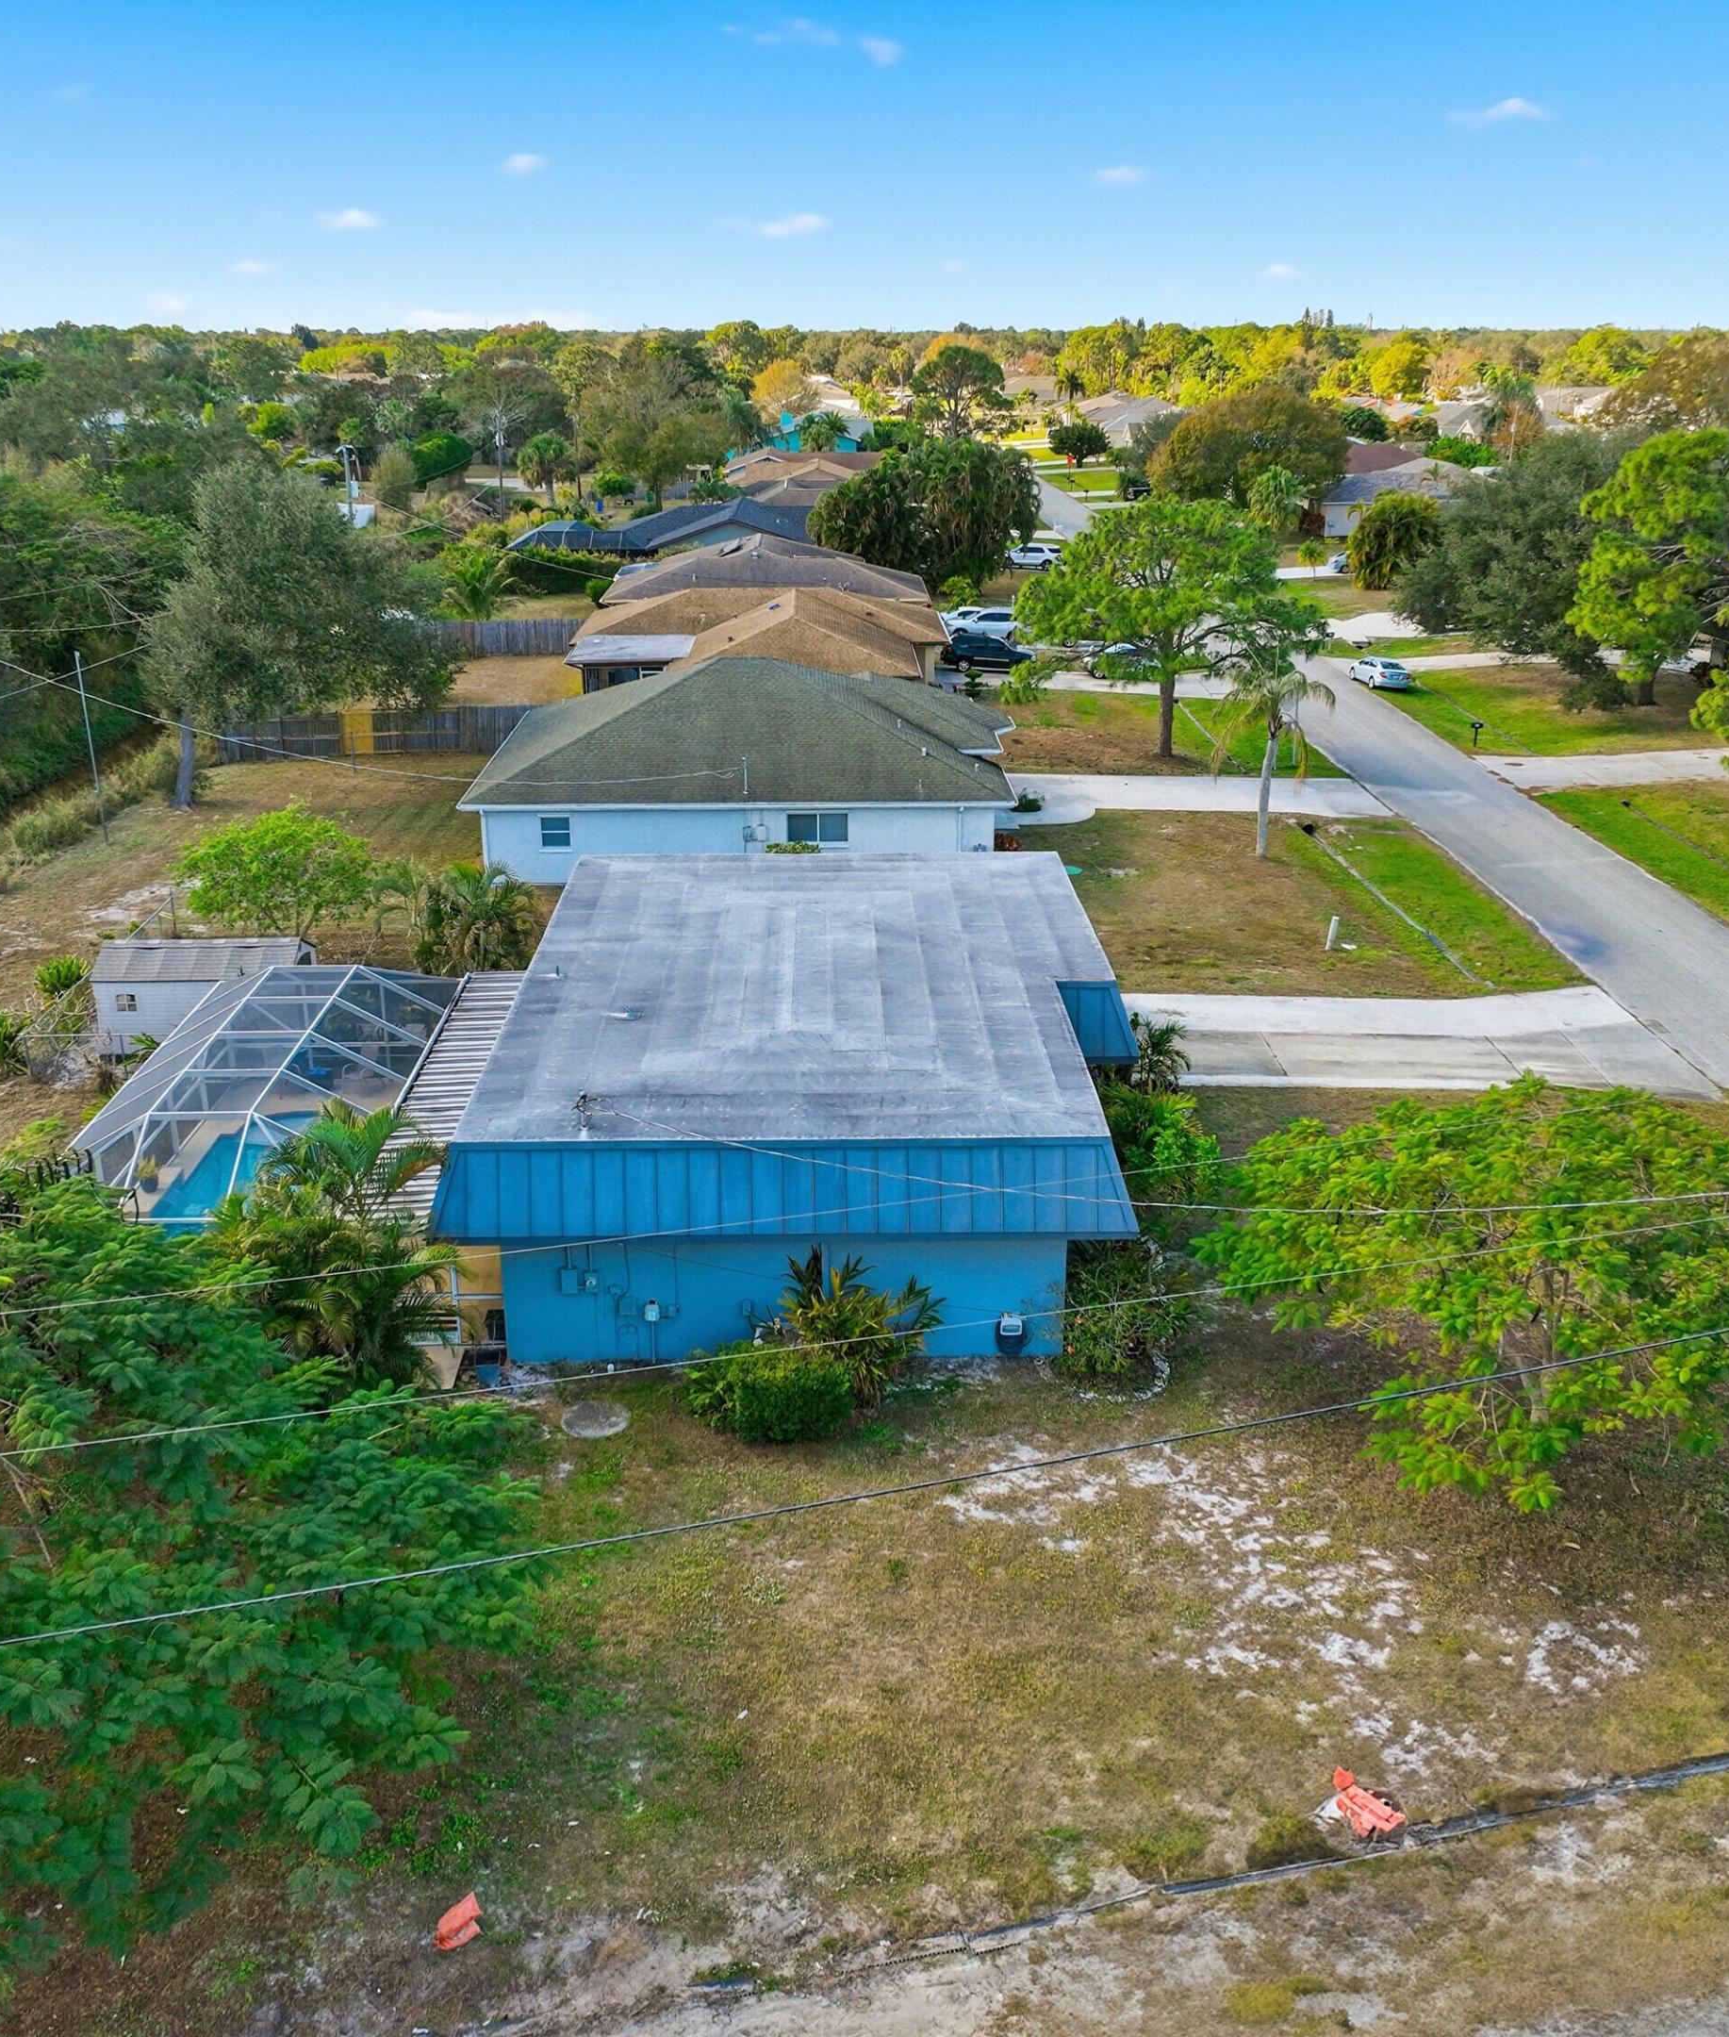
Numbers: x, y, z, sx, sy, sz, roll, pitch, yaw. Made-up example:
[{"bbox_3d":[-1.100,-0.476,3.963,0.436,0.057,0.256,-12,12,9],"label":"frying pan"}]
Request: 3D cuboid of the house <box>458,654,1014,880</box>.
[{"bbox_3d":[-3.371,-9.168,63.394,17.850,5.600,15.100,0,20,0],"label":"house"}]

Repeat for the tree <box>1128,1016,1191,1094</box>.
[{"bbox_3d":[6.573,0.855,41.760,1.550,2.021,1.500,0,20,0],"label":"tree"}]

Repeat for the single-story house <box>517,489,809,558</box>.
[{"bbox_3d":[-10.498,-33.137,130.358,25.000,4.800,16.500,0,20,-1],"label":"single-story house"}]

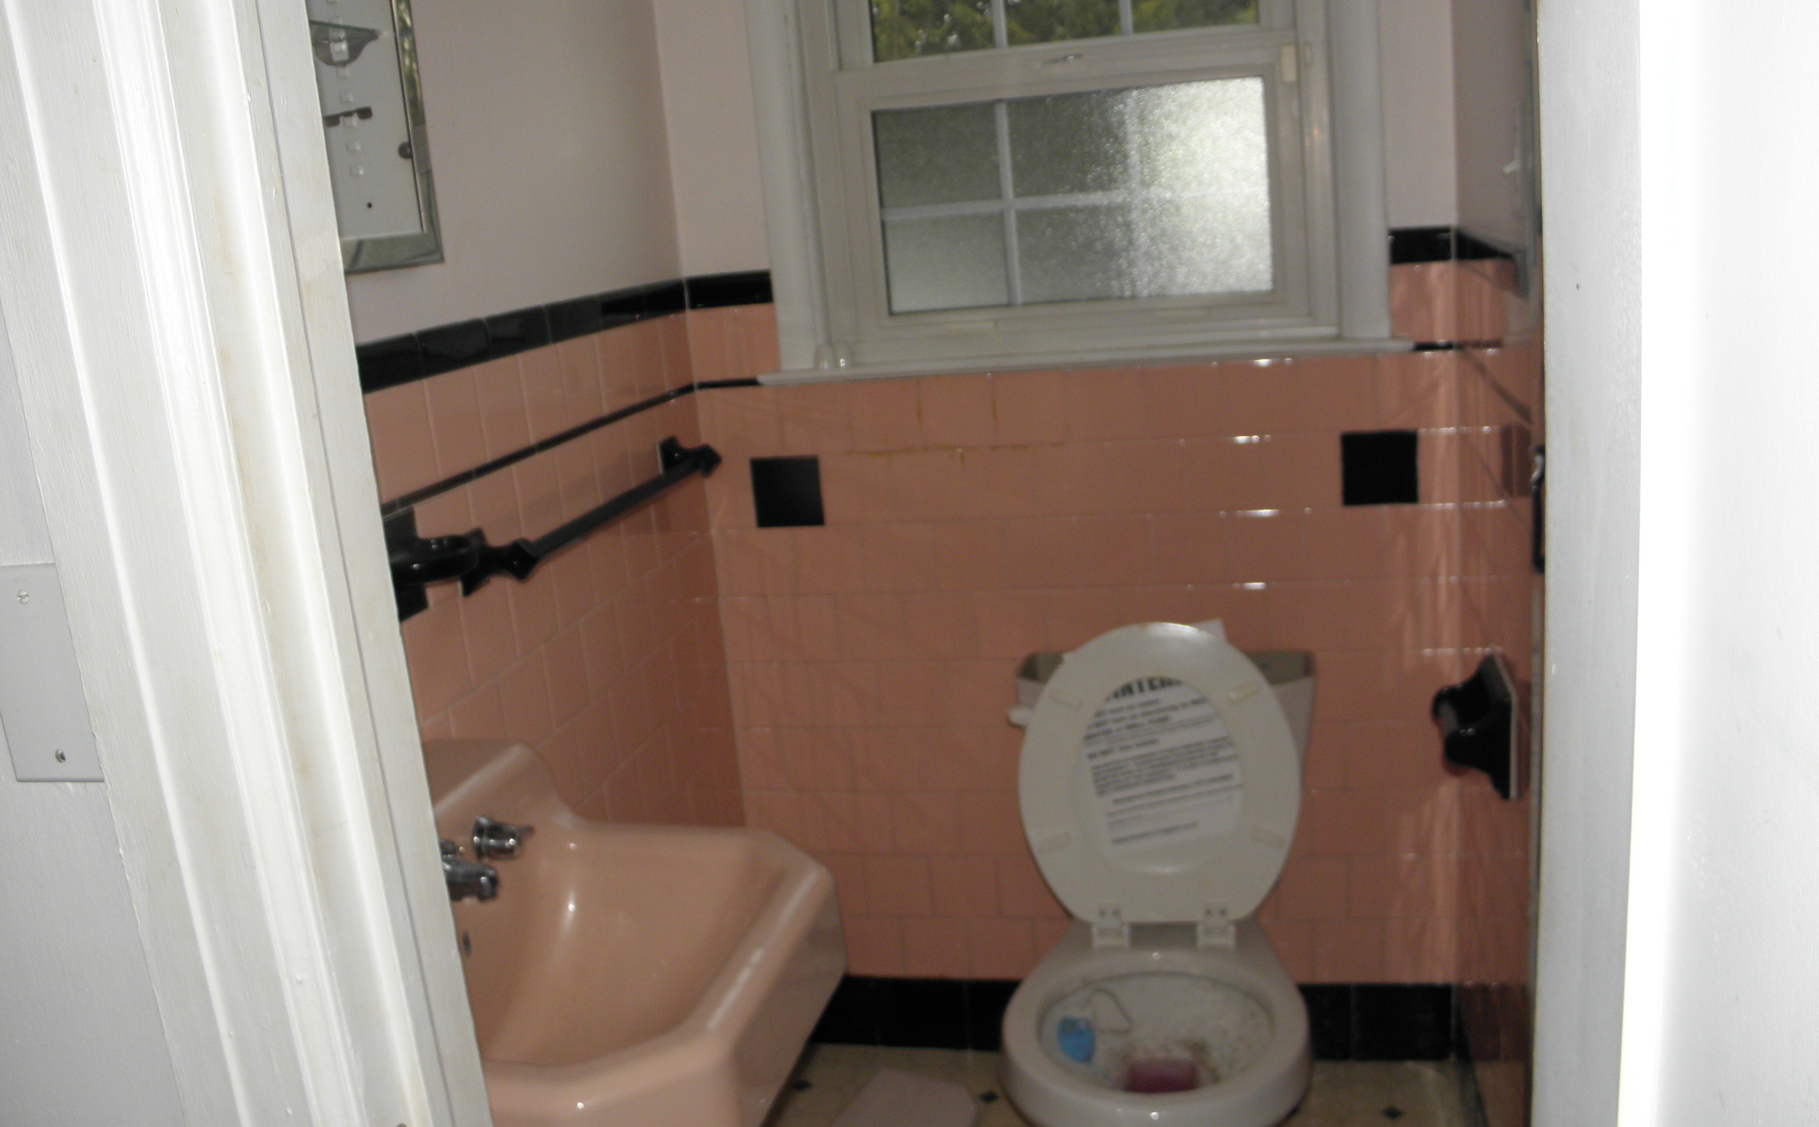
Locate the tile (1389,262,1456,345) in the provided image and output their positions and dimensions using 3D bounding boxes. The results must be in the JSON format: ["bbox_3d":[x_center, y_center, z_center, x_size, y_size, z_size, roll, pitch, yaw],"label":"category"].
[{"bbox_3d":[0.691,-0.356,2.007,0.097,0.108,0.009,-2,14,12],"label":"tile"}]

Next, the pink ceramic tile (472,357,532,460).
[{"bbox_3d":[-0.467,-0.182,1.679,0.012,0.108,0.108,-2,14,13],"label":"pink ceramic tile"}]

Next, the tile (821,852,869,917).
[{"bbox_3d":[-0.126,0.527,2.433,0.108,0.108,0.012,-2,14,13],"label":"tile"}]

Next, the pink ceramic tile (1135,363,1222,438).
[{"bbox_3d":[0.394,-0.235,2.121,0.108,0.108,0.009,-2,14,13],"label":"pink ceramic tile"}]

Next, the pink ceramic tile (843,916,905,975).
[{"bbox_3d":[-0.067,0.632,2.436,0.108,0.108,0.009,-2,14,12],"label":"pink ceramic tile"}]

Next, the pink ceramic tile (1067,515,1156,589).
[{"bbox_3d":[0.306,-0.019,2.196,0.108,0.108,0.009,-2,14,13],"label":"pink ceramic tile"}]

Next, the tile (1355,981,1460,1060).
[{"bbox_3d":[0.765,0.709,2.282,0.146,0.132,0.011,-2,14,12],"label":"tile"}]

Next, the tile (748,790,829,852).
[{"bbox_3d":[-0.199,0.423,2.407,0.108,0.108,0.009,-2,14,12],"label":"tile"}]

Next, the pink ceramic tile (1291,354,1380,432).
[{"bbox_3d":[0.607,-0.244,2.071,0.108,0.108,0.012,-2,14,13],"label":"pink ceramic tile"}]

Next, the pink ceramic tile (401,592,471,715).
[{"bbox_3d":[-0.491,0.100,1.527,0.009,0.108,0.108,-2,14,13],"label":"pink ceramic tile"}]

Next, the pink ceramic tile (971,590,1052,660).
[{"bbox_3d":[0.157,0.090,2.258,0.108,0.108,0.010,-2,14,11],"label":"pink ceramic tile"}]

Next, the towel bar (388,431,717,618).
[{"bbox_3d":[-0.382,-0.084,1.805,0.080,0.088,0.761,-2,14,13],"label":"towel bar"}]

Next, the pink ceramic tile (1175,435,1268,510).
[{"bbox_3d":[0.456,-0.133,2.145,0.108,0.108,0.010,-2,14,11],"label":"pink ceramic tile"}]

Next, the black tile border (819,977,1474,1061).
[{"bbox_3d":[0.303,0.730,2.386,1.085,0.131,0.012,-2,14,12],"label":"black tile border"}]

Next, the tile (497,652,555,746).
[{"bbox_3d":[-0.443,0.165,1.693,0.010,0.107,0.107,-2,14,13],"label":"tile"}]

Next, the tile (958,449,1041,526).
[{"bbox_3d":[0.137,-0.121,2.206,0.108,0.108,0.012,-2,14,13],"label":"tile"}]

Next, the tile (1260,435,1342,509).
[{"bbox_3d":[0.564,-0.135,2.110,0.108,0.108,0.009,-2,14,13],"label":"tile"}]

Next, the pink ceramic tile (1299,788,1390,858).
[{"bbox_3d":[0.665,0.393,2.225,0.108,0.108,0.009,-2,14,13],"label":"pink ceramic tile"}]

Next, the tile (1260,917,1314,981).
[{"bbox_3d":[0.577,0.608,2.300,0.108,0.108,0.009,-2,14,13],"label":"tile"}]

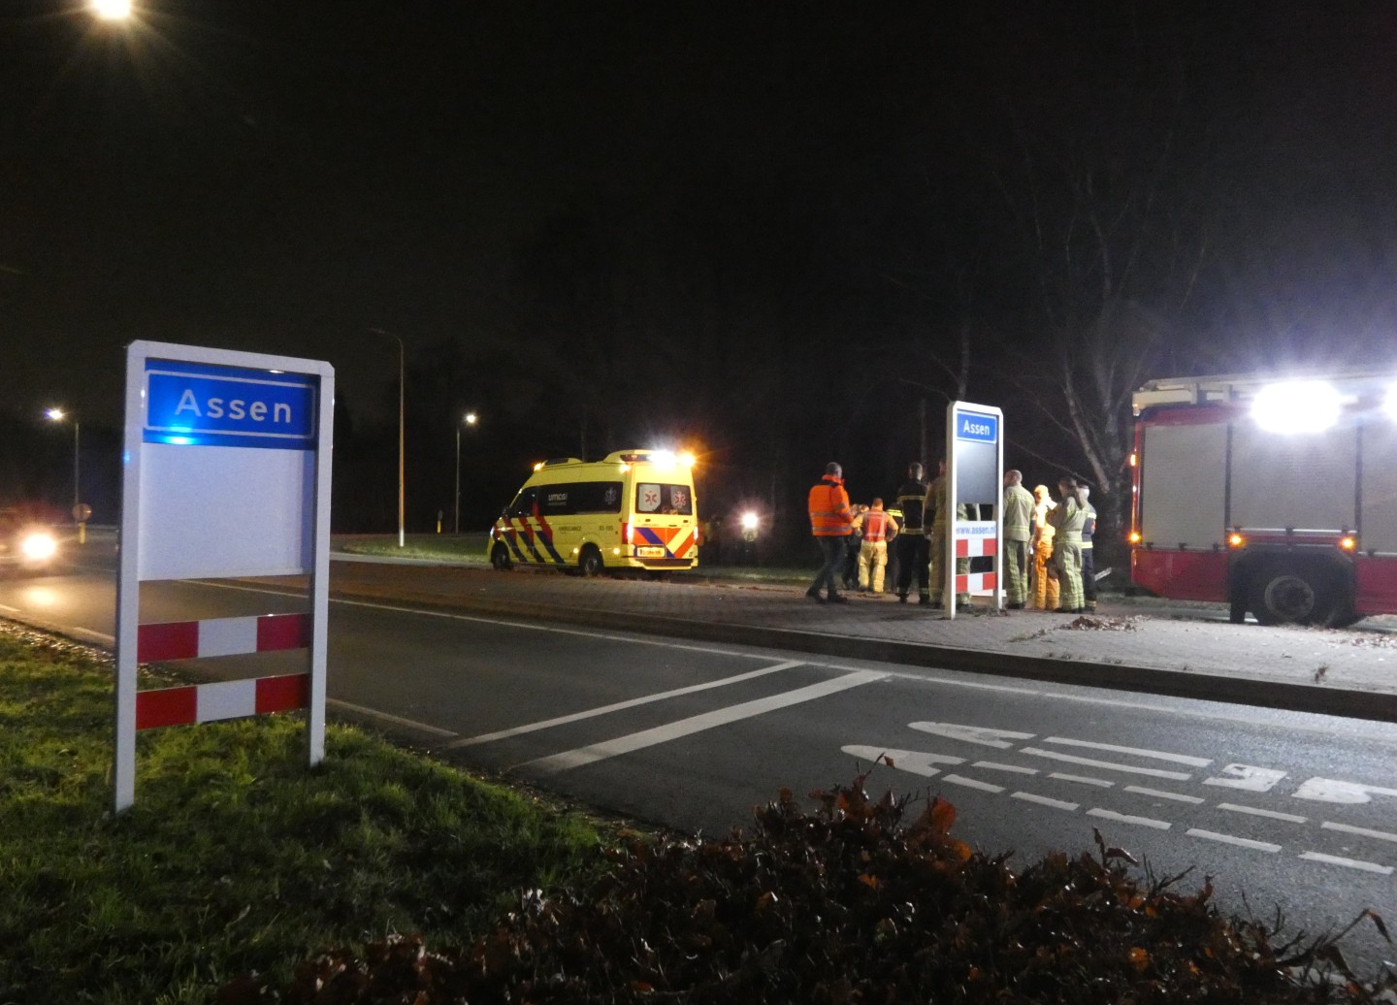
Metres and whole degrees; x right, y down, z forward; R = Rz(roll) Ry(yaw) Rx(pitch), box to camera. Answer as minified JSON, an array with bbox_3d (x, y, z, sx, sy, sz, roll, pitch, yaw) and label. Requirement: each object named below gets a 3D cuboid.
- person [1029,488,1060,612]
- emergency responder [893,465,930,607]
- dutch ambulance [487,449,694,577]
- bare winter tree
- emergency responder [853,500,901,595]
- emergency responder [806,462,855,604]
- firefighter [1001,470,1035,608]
[{"bbox_3d":[4.602,0.594,13.400,0.450,1.680,0.500,0,0,41],"label":"person"},{"bbox_3d":[2.777,0.387,13.000,0.560,1.830,0.400,0,0,-5],"label":"emergency responder"},{"bbox_3d":[-2.750,0.250,24.500,2.040,2.860,5.980,1,0,-42],"label":"dutch ambulance"},{"bbox_3d":[7.134,-2.686,17.800,4.000,8.600,3.900,0,0,0],"label":"bare winter tree"},{"bbox_3d":[3.211,0.773,18.100,0.780,1.720,0.450,0,0,-3],"label":"emergency responder"},{"bbox_3d":[1.689,0.391,12.900,0.580,1.830,0.580,1,0,-44],"label":"emergency responder"},{"bbox_3d":[4.131,0.468,13.100,0.550,1.800,0.420,0,0,-20],"label":"firefighter"}]

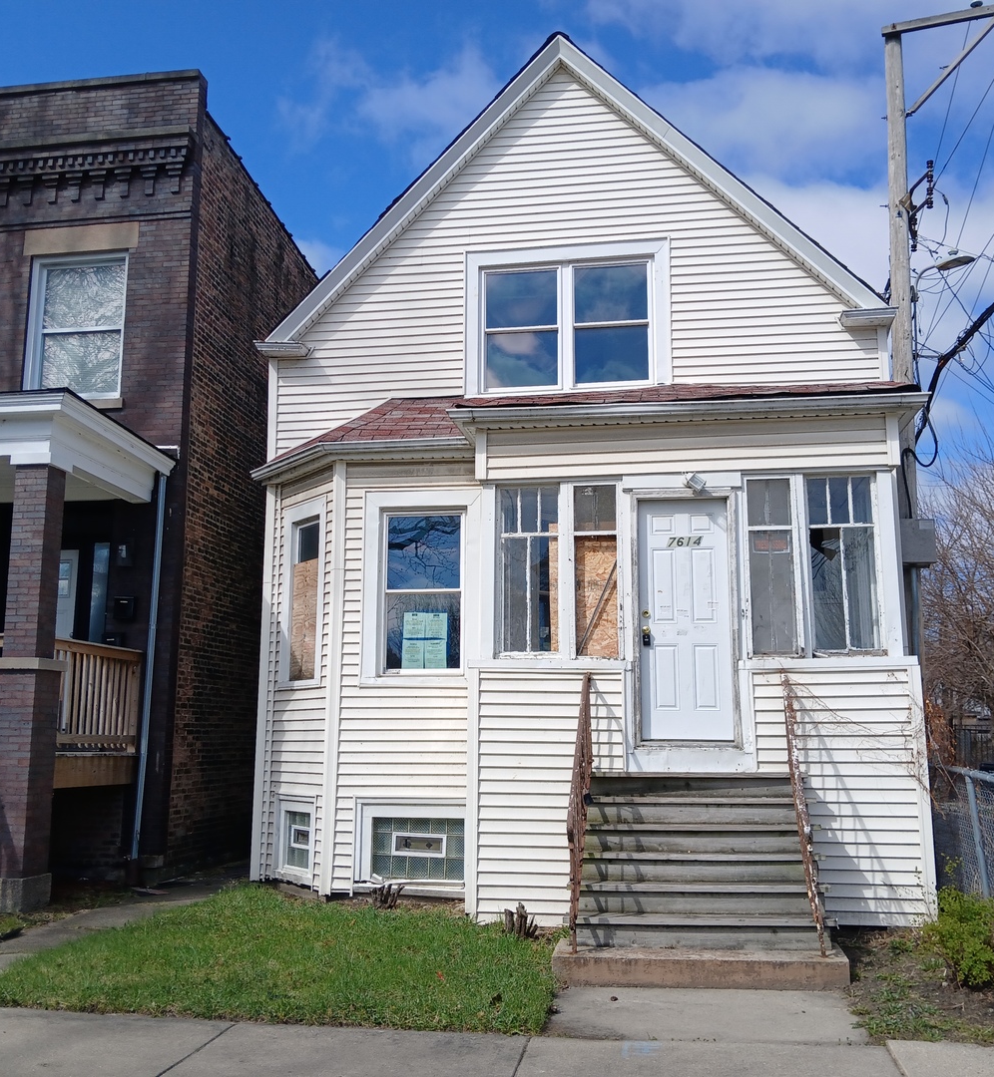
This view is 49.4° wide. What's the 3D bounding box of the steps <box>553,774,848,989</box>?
[{"bbox_3d":[1.389,2.341,7.682,1.813,1.271,1.733,-1,-11,8],"label":"steps"}]

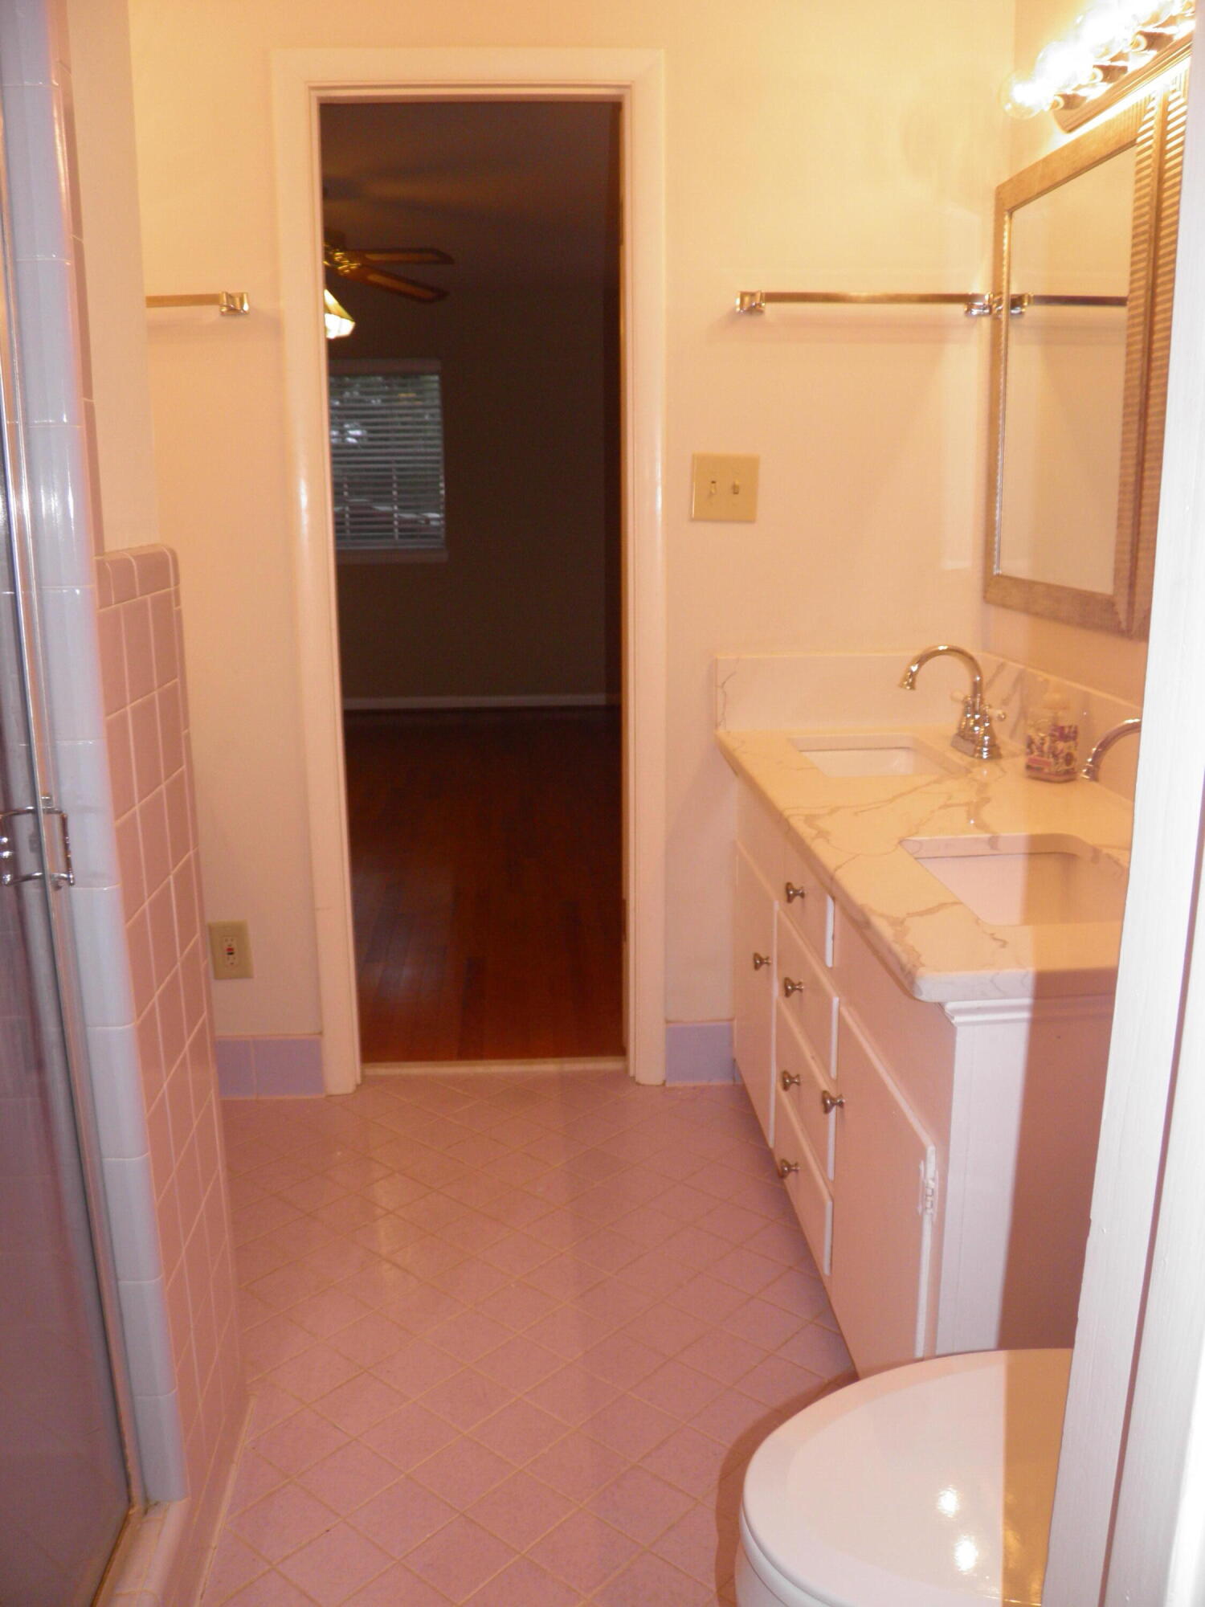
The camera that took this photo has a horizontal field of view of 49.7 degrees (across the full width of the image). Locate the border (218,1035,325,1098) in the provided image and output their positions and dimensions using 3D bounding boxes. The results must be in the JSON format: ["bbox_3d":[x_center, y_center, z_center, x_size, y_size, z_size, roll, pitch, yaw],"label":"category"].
[{"bbox_3d":[-0.749,0.596,2.917,0.247,0.146,0.013,-1,13,-3],"label":"border"}]

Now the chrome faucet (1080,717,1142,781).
[{"bbox_3d":[0.717,-0.013,1.681,0.195,0.214,0.220,-1,13,-3],"label":"chrome faucet"}]

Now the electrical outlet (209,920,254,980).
[{"bbox_3d":[-0.816,0.323,2.855,0.082,0.131,0.010,-1,13,-3],"label":"electrical outlet"}]

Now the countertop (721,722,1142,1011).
[{"bbox_3d":[0.576,0.024,2.090,0.585,0.036,1.505,-1,13,-3],"label":"countertop"}]

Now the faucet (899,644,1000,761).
[{"bbox_3d":[0.671,-0.205,2.544,0.195,0.214,0.220,-1,13,-3],"label":"faucet"}]

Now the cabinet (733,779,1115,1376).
[{"bbox_3d":[0.599,0.417,2.194,0.540,0.782,1.475,-1,13,-3],"label":"cabinet"}]

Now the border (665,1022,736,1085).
[{"bbox_3d":[0.224,0.573,2.963,0.164,0.149,0.013,-1,13,-3],"label":"border"}]

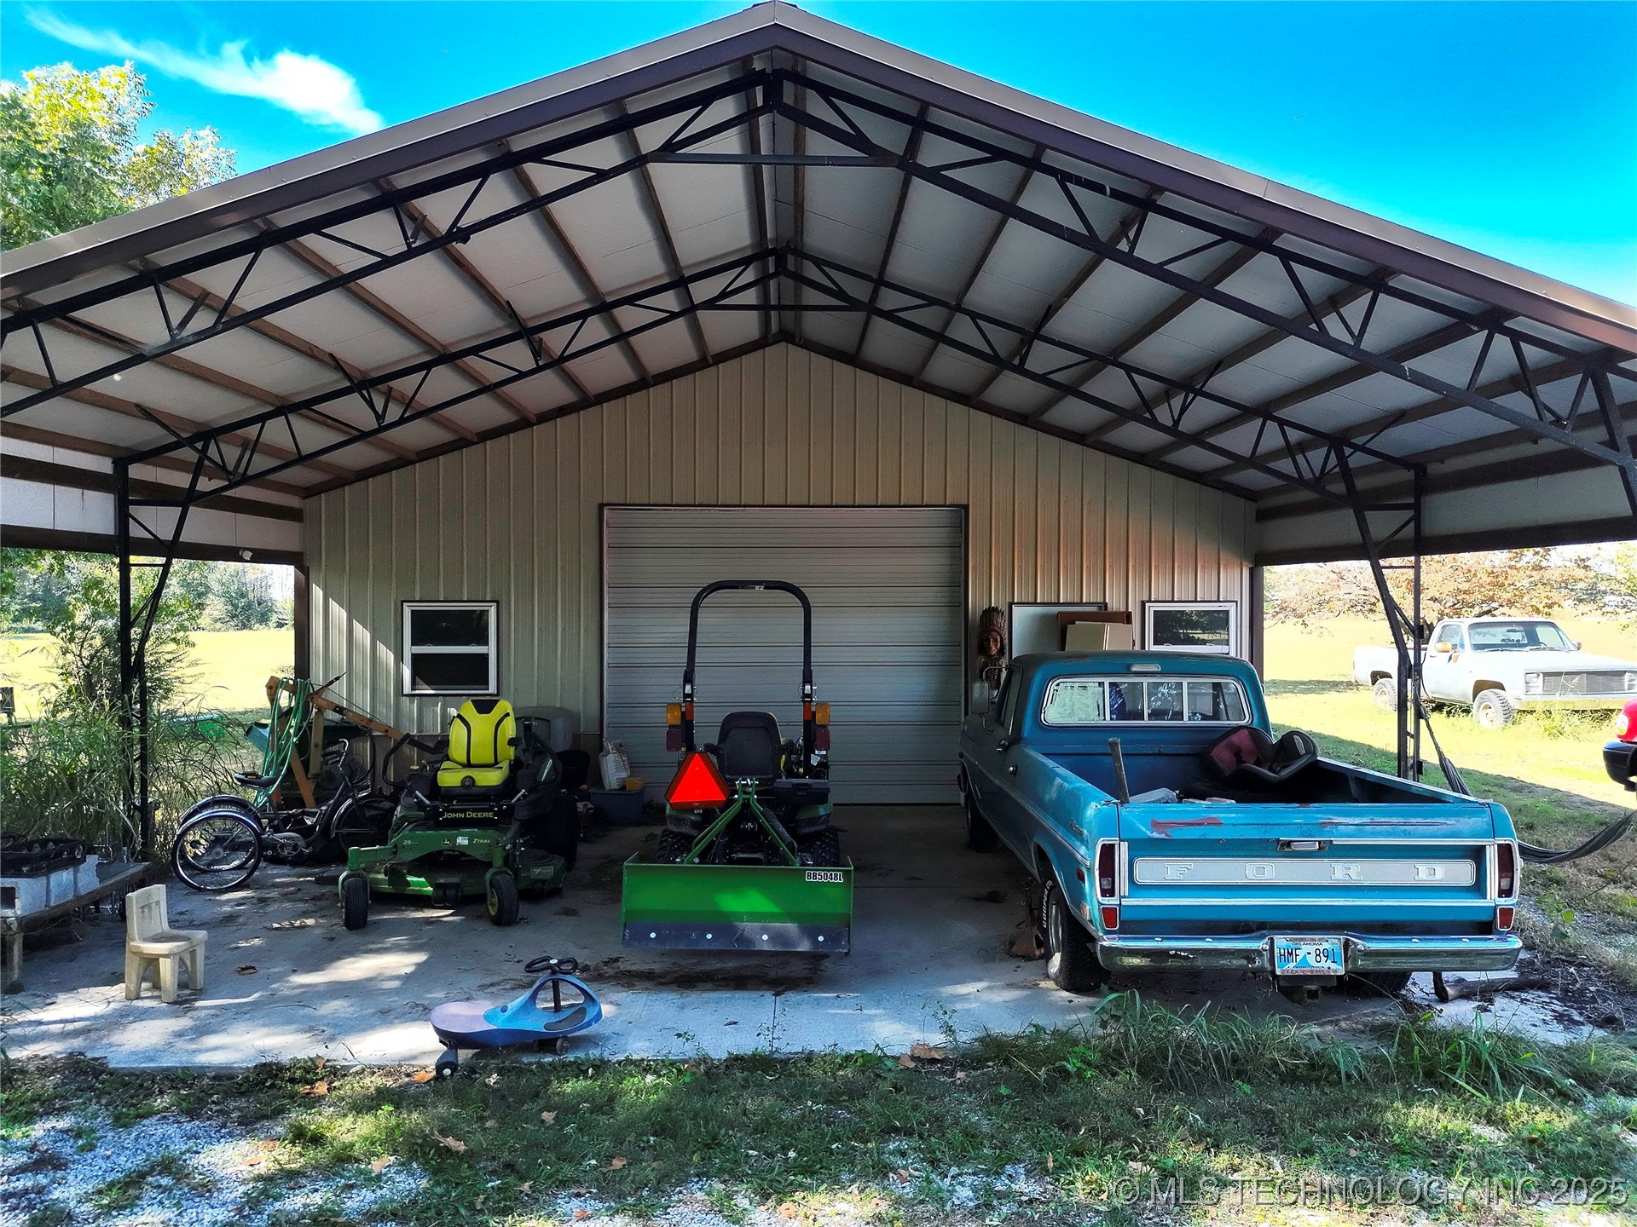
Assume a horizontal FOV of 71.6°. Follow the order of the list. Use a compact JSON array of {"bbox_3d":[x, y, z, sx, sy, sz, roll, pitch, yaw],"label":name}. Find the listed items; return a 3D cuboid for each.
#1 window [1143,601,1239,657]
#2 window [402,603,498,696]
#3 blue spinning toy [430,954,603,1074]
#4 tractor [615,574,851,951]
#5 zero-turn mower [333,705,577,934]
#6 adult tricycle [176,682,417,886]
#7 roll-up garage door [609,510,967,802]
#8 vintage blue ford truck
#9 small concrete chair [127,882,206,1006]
[{"bbox_3d":[3.810,0.365,11.600,0.960,0.950,0.100,0,0,-2],"label":"window"},{"bbox_3d":[-3.710,0.353,11.420,0.950,0.950,0.100,0,0,-2],"label":"window"},{"bbox_3d":[-1.340,1.762,5.050,0.790,0.450,0.360,0,0,-10],"label":"blue spinning toy"},{"bbox_3d":[-0.465,0.868,7.930,1.260,2.190,3.900,0,0,-1],"label":"tractor"},{"bbox_3d":[-2.460,1.313,7.930,1.460,1.300,2.030,0,0,-3],"label":"zero-turn mower"},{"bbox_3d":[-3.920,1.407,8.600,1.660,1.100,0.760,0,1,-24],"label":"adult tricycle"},{"bbox_3d":[-0.343,0.420,11.500,3.650,3.020,0.100,0,0,-2],"label":"roll-up garage door"},{"bbox_3d":[2.160,1.096,7.580,2.050,1.740,5.250,0,0,0],"label":"vintage blue ford truck"},{"bbox_3d":[-3.370,1.705,5.890,0.310,0.550,0.300,0,0,7],"label":"small concrete chair"}]

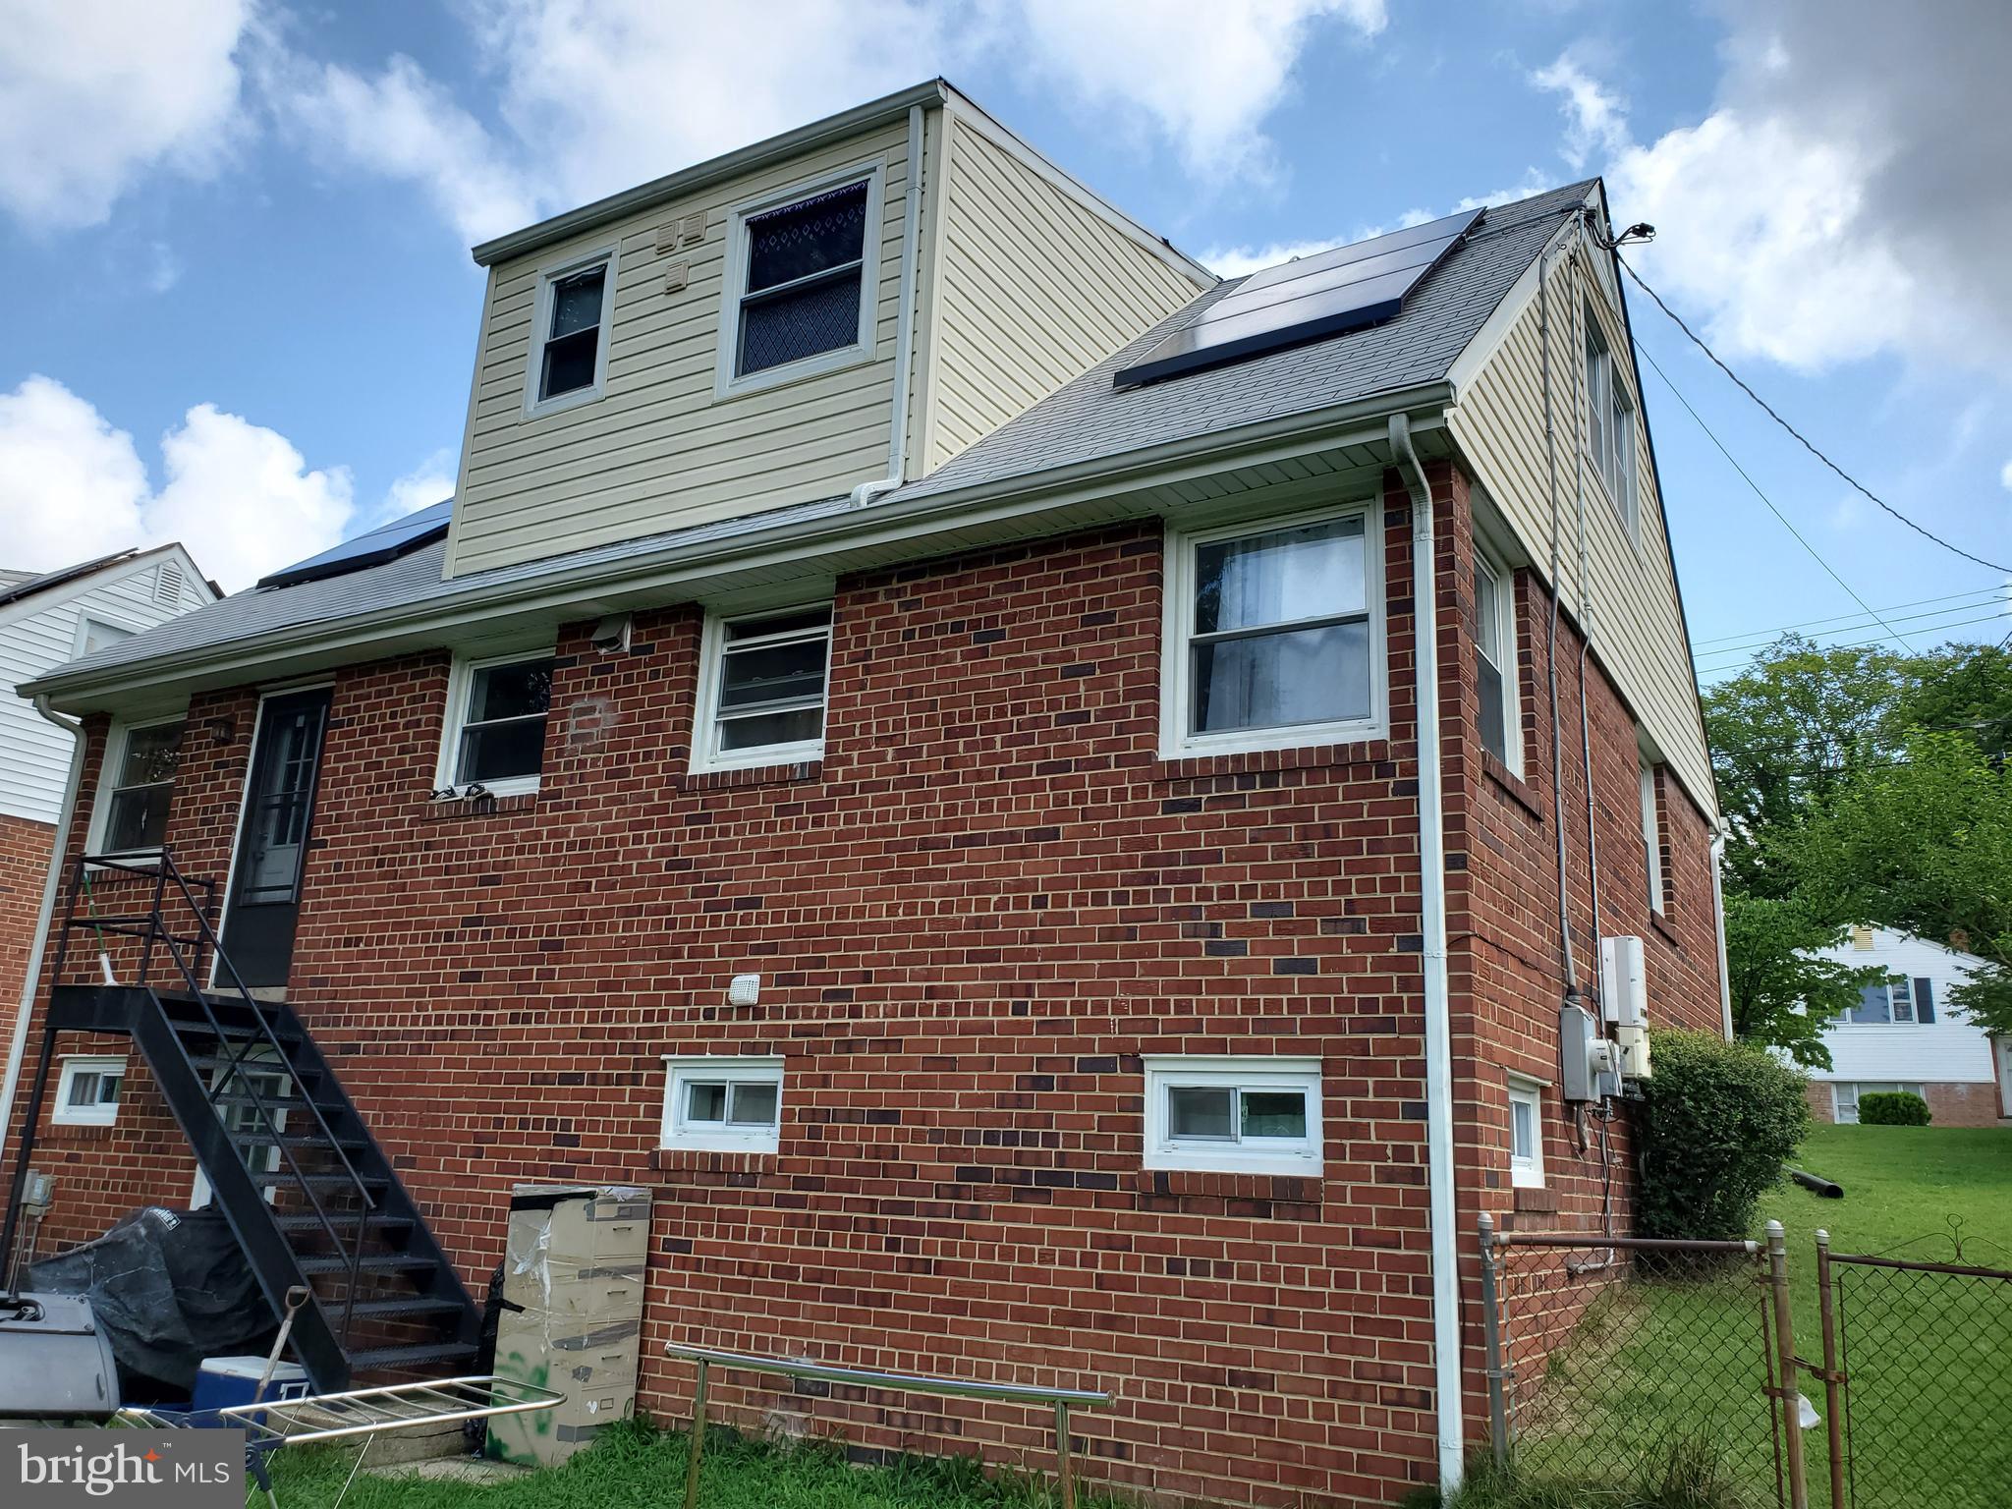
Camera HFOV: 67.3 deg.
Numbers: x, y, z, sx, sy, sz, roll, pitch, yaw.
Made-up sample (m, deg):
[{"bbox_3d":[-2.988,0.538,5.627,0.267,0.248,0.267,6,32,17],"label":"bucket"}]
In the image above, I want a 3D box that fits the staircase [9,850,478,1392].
[{"bbox_3d":[-4.332,1.979,8.804,3.370,2.910,0.950,-6,-17,30],"label":"staircase"}]

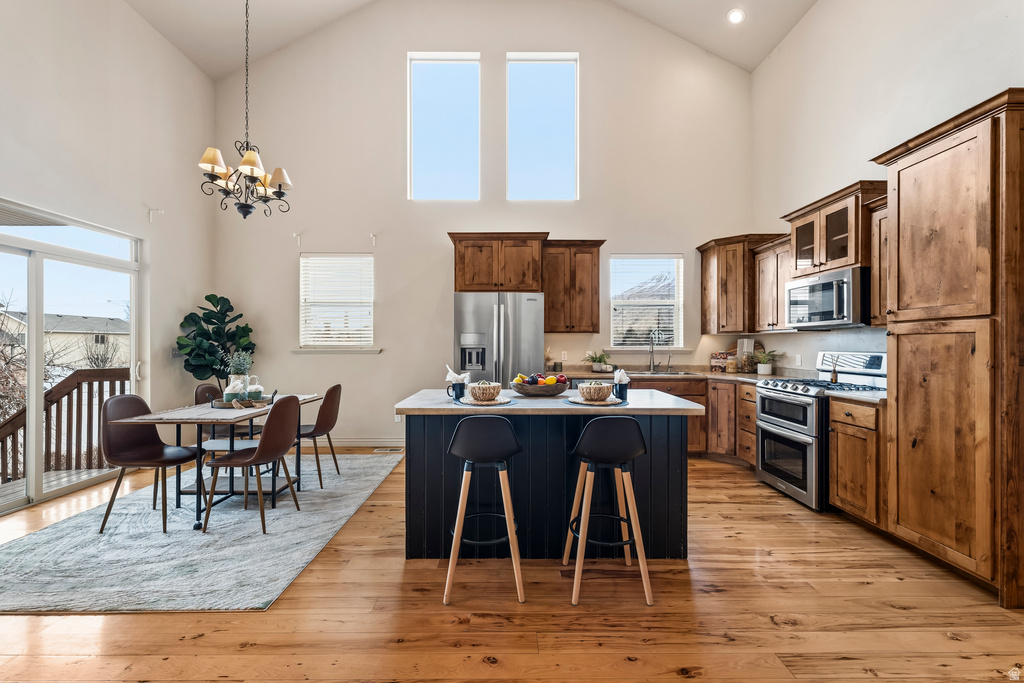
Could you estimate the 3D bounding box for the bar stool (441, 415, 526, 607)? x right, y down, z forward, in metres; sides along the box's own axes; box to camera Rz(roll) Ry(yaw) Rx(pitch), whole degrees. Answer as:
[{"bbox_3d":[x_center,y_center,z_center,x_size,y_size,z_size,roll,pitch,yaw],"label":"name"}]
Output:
[{"bbox_3d":[-0.140,0.825,2.135,0.400,0.920,0.400,0,0,-1],"label":"bar stool"}]

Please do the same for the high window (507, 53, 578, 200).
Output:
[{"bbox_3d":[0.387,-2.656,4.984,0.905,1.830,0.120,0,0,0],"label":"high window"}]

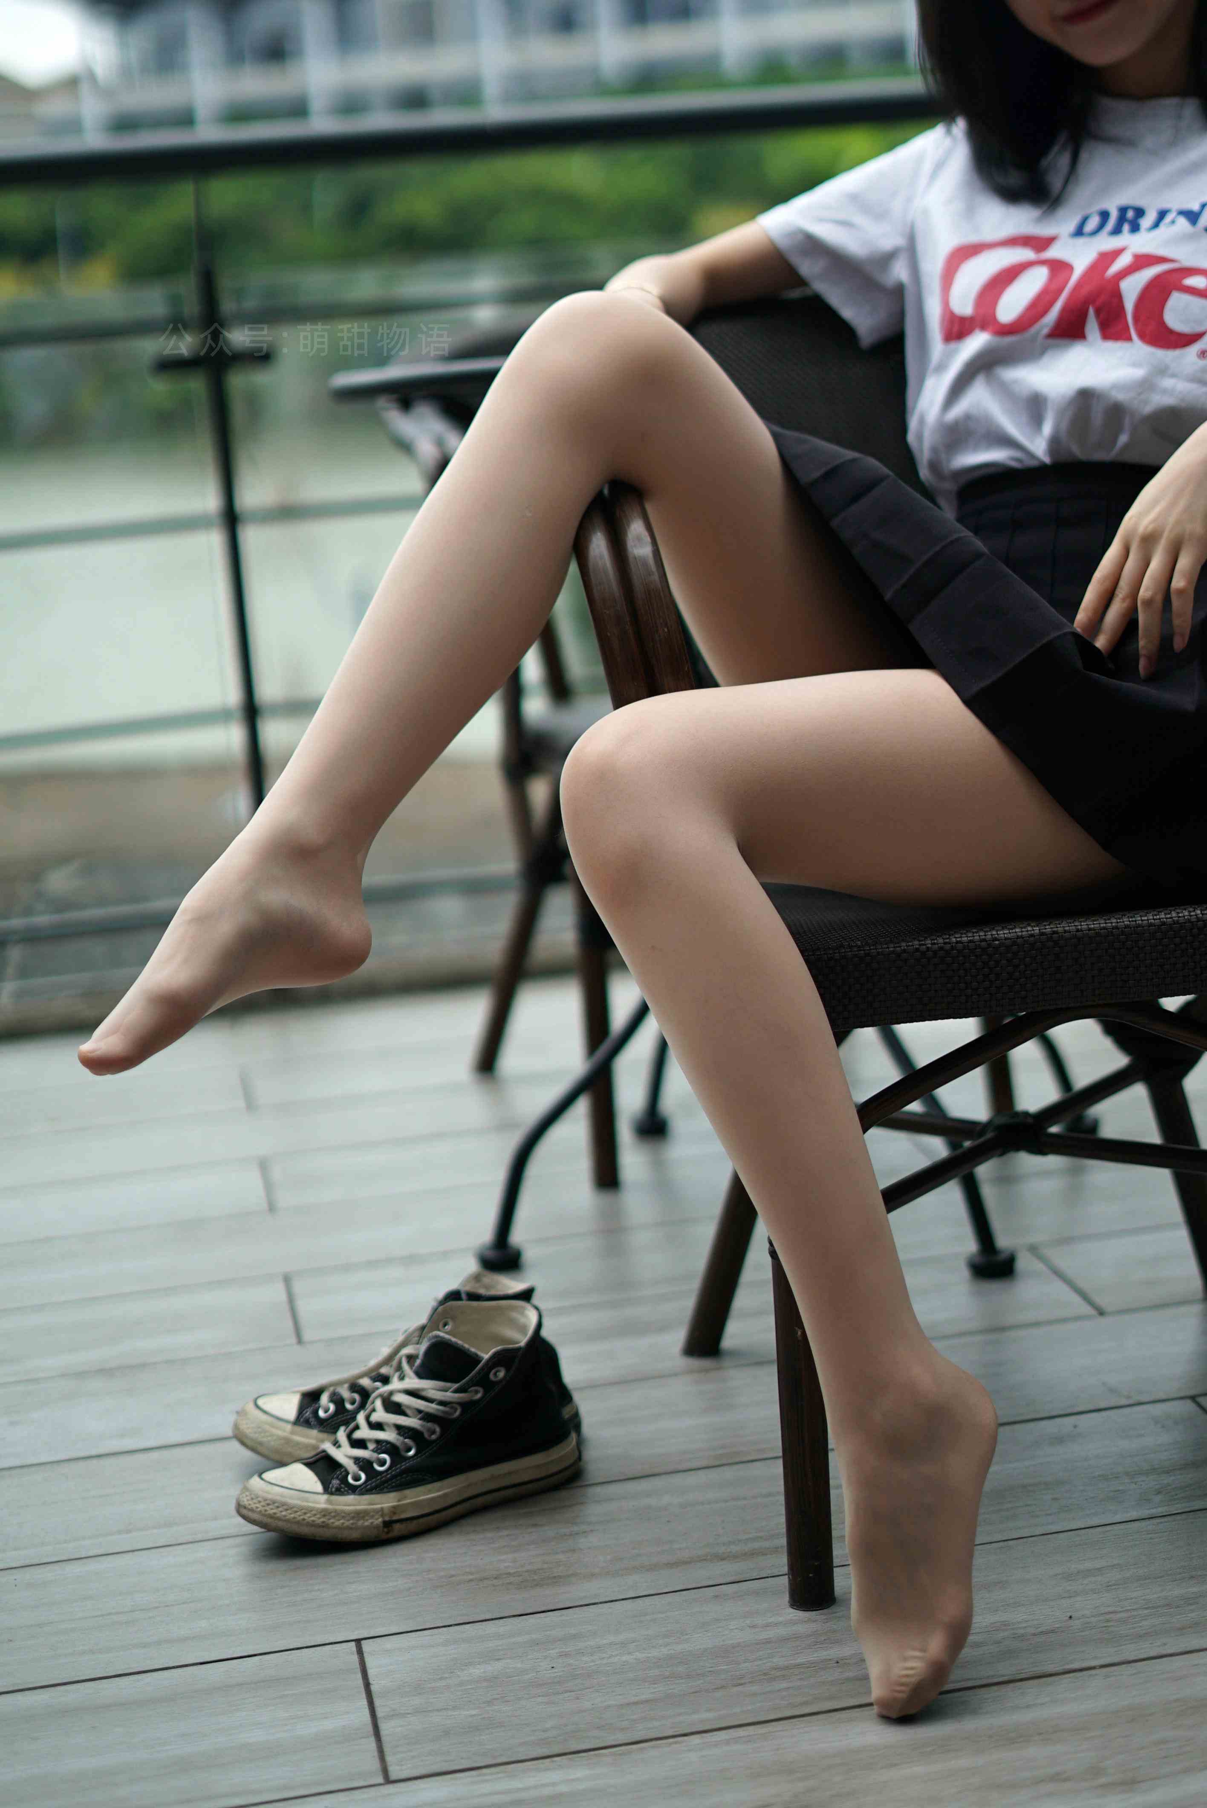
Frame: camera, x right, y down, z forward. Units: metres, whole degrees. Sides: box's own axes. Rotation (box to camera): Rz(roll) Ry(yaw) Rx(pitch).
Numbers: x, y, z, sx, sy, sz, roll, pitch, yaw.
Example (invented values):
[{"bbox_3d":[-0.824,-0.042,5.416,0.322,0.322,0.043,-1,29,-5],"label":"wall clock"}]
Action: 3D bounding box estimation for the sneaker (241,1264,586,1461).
[{"bbox_3d":[-0.157,0.354,1.942,0.262,0.135,0.093,-4,13,-3],"label":"sneaker"}]

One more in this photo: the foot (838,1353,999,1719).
[{"bbox_3d":[0.197,0.390,1.552,0.085,0.230,0.095,9,-16,25],"label":"foot"}]

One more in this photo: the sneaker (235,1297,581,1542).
[{"bbox_3d":[-0.144,0.376,1.843,0.260,0.135,0.093,-8,14,-19],"label":"sneaker"}]

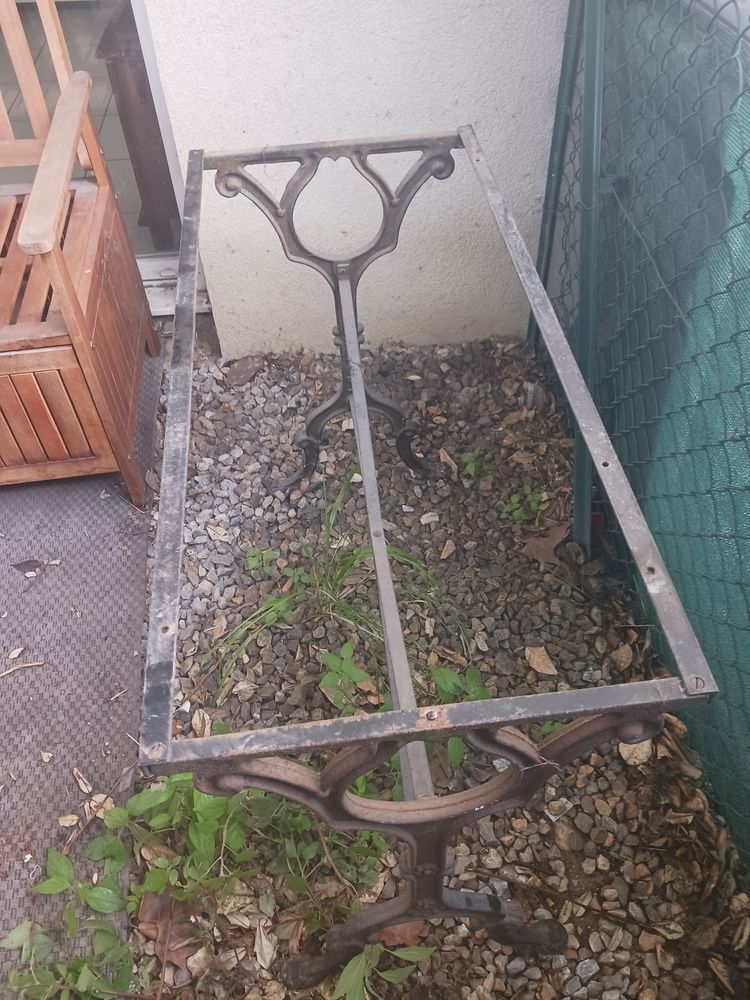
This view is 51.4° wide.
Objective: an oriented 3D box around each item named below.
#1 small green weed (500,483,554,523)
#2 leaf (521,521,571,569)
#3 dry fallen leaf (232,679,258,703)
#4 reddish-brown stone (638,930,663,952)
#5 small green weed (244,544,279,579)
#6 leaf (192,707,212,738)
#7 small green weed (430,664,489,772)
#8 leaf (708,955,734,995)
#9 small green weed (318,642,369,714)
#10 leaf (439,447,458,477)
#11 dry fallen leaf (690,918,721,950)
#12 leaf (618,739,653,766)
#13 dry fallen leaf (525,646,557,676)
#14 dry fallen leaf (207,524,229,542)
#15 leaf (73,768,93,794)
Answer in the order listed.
[{"bbox_3d":[0.308,0.005,1.579,0.105,0.050,0.080,4,50,6],"label":"small green weed"},{"bbox_3d":[0.355,0.090,1.515,0.129,0.030,0.084,-22,51,-16],"label":"leaf"},{"bbox_3d":[-0.223,0.328,1.342,0.037,0.018,0.030,20,53,20],"label":"dry fallen leaf"},{"bbox_3d":[0.375,0.600,1.055,0.033,0.020,0.025,13,50,14],"label":"reddish-brown stone"},{"bbox_3d":[-0.221,0.119,1.518,0.064,0.030,0.065,-5,49,-2],"label":"small green weed"},{"bbox_3d":[-0.290,0.374,1.305,0.032,0.018,0.055,-3,48,0],"label":"leaf"},{"bbox_3d":[0.137,0.355,1.273,0.093,0.070,0.155,2,49,4],"label":"small green weed"},{"bbox_3d":[0.464,0.636,1.046,0.018,0.015,0.046,-22,52,-16],"label":"leaf"},{"bbox_3d":[-0.052,0.300,1.320,0.090,0.080,0.105,-8,49,-4],"label":"small green weed"},{"bbox_3d":[0.158,-0.083,1.677,0.028,0.020,0.085,-14,50,-9],"label":"leaf"},{"bbox_3d":[0.457,0.600,1.078,0.044,0.014,0.030,-27,53,-19],"label":"dry fallen leaf"},{"bbox_3d":[0.418,0.401,1.252,0.054,0.014,0.060,8,50,9],"label":"leaf"},{"bbox_3d":[0.288,0.281,1.359,0.038,0.015,0.062,-12,49,-8],"label":"dry fallen leaf"},{"bbox_3d":[-0.318,0.068,1.581,0.053,0.012,0.038,3,49,6],"label":"dry fallen leaf"},{"bbox_3d":[-0.469,0.450,1.250,0.014,0.012,0.054,-37,56,-26],"label":"leaf"}]

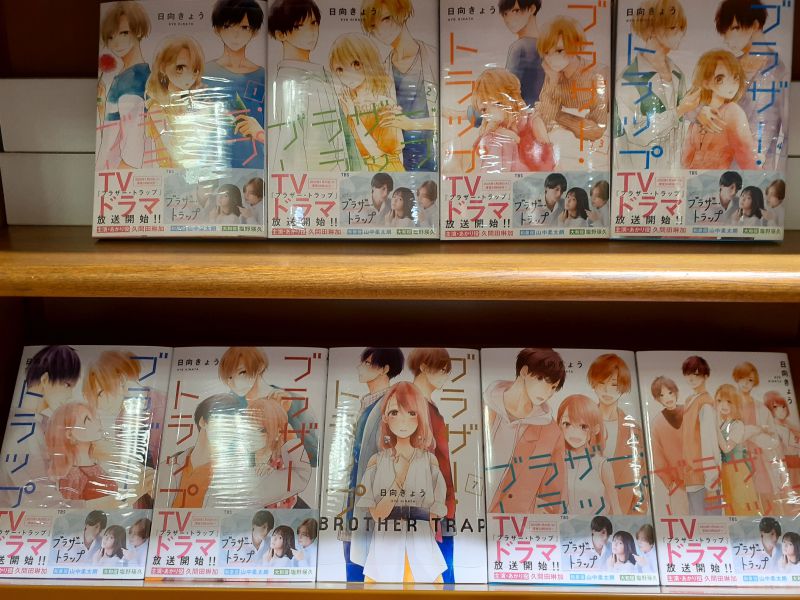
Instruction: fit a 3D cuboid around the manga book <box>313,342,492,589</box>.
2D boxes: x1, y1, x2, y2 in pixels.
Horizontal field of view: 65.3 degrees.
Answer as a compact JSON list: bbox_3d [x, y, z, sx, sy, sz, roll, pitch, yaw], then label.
[{"bbox_3d":[0.003,0.130,0.507,0.128,0.182,0.015,0,-19,0],"label":"manga book"}]

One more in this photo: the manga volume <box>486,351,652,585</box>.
[{"bbox_3d":[0.133,0.131,0.506,0.128,0.182,0.015,0,-19,0],"label":"manga volume"}]

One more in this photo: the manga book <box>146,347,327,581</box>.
[{"bbox_3d":[-0.127,0.129,0.508,0.128,0.182,0.015,0,-19,0],"label":"manga book"}]

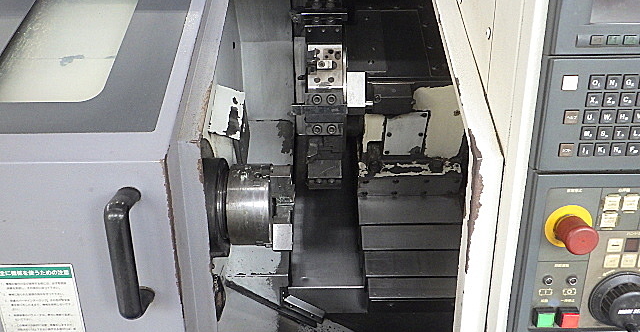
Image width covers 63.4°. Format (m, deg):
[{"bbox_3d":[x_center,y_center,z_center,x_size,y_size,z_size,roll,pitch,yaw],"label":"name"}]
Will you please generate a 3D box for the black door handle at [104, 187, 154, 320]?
[{"bbox_3d":[-0.251,0.121,0.679,0.032,0.174,0.057,-1,19,-1],"label":"black door handle"}]

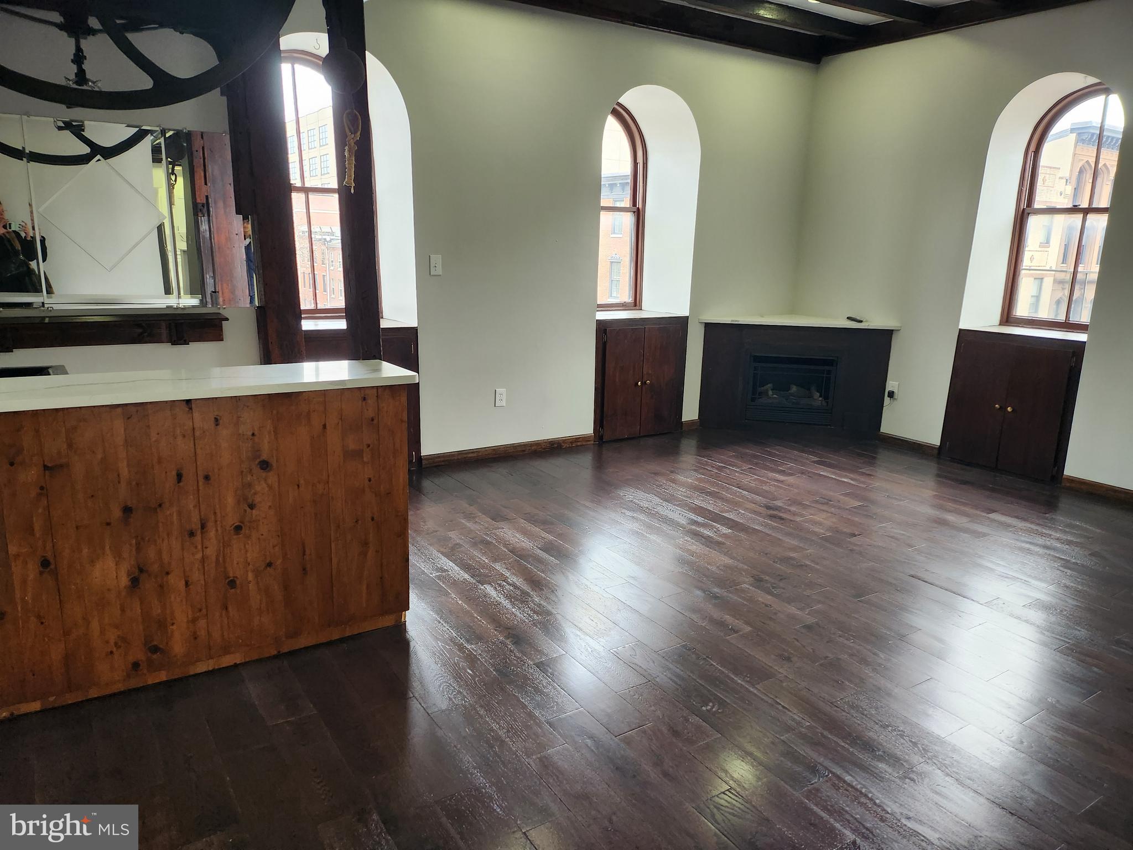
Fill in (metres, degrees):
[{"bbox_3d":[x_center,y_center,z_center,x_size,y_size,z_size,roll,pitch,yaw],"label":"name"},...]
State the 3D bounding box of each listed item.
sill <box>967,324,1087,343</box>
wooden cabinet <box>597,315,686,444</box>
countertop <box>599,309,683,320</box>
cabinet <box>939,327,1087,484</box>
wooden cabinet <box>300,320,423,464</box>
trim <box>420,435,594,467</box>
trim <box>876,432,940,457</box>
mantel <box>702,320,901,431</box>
[{"bbox_3d":[3.049,-0.578,5.048,0.560,0.030,0.790,-7,16,-33],"label":"sill"},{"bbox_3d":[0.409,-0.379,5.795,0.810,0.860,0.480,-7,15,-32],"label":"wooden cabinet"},{"bbox_3d":[0.399,-0.806,5.730,0.810,0.030,0.560,-7,15,-32],"label":"countertop"},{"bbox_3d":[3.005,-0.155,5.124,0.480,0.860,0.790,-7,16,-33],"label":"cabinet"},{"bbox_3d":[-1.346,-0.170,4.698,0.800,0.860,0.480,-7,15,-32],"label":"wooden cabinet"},{"bbox_3d":[-0.344,0.162,5.131,1.280,0.068,0.020,-7,15,-32],"label":"trim"},{"bbox_3d":[2.428,0.127,5.596,0.020,0.068,0.475,-7,16,-33],"label":"trim"},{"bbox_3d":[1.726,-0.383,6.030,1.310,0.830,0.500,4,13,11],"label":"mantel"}]

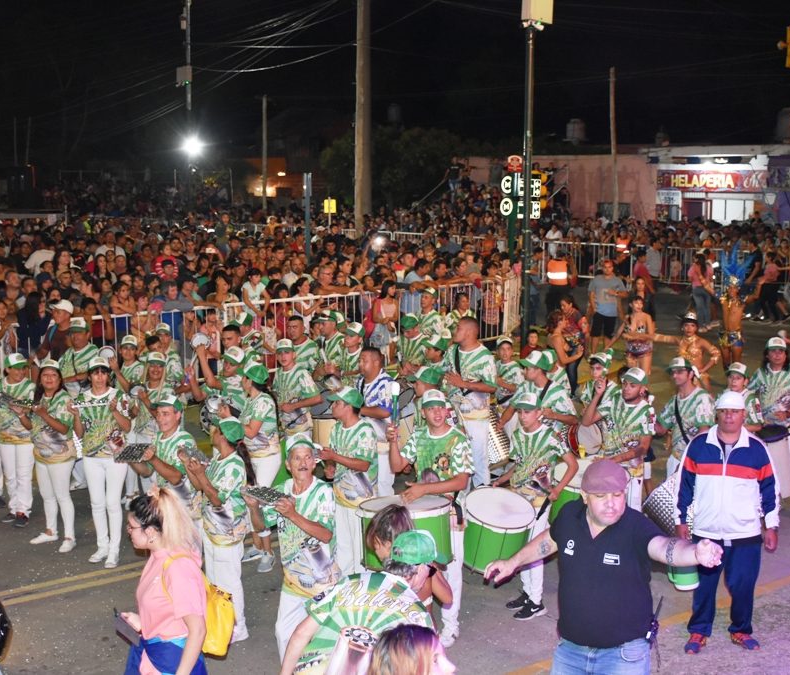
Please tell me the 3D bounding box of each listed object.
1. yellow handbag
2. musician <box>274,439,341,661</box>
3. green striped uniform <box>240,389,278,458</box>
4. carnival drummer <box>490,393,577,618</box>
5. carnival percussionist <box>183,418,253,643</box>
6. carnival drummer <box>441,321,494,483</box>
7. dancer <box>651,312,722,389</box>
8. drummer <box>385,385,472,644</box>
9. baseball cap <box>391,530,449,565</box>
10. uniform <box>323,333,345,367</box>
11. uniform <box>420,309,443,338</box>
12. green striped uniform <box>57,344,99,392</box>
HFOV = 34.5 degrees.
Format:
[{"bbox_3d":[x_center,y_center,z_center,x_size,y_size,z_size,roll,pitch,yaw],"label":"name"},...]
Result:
[{"bbox_3d":[-0.984,1.347,6.369,0.350,0.460,0.270,-1,7,-6],"label":"yellow handbag"},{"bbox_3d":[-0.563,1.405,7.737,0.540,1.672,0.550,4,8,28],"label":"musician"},{"bbox_3d":[-1.123,0.727,10.625,0.360,0.580,0.460,0,7,-3],"label":"green striped uniform"},{"bbox_3d":[1.033,1.241,9.420,0.580,1.680,0.460,5,9,33],"label":"carnival drummer"},{"bbox_3d":[-1.237,1.336,9.020,0.480,1.590,0.460,-4,9,-25],"label":"carnival percussionist"},{"bbox_3d":[0.697,0.753,12.070,0.480,1.890,0.520,-7,10,-43],"label":"carnival drummer"},{"bbox_3d":[3.174,0.598,13.900,0.780,1.750,0.400,1,7,9],"label":"dancer"},{"bbox_3d":[0.254,1.230,8.850,0.600,1.720,0.500,2,7,13],"label":"drummer"},{"bbox_3d":[0.111,0.954,5.750,0.280,0.160,0.190,6,3,-33],"label":"baseball cap"},{"bbox_3d":[-0.695,0.234,14.150,0.300,0.600,0.470,-6,10,-39],"label":"uniform"},{"bbox_3d":[0.494,-0.081,17.200,0.460,0.600,0.300,6,10,36],"label":"uniform"},{"bbox_3d":[-3.347,0.360,13.450,0.500,0.620,0.300,3,9,23],"label":"green striped uniform"}]

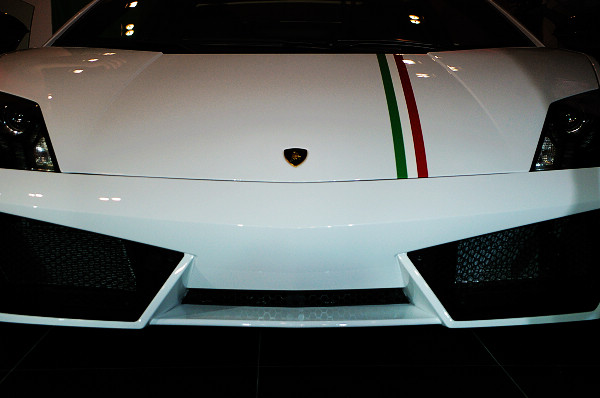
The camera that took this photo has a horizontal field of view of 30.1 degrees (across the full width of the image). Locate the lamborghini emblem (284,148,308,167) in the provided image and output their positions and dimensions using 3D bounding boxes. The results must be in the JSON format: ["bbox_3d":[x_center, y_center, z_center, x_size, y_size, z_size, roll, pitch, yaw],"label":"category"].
[{"bbox_3d":[-0.011,-0.108,2.920,0.061,0.008,0.069,0,46,0],"label":"lamborghini emblem"}]

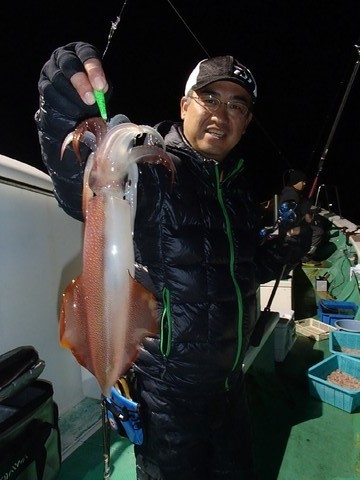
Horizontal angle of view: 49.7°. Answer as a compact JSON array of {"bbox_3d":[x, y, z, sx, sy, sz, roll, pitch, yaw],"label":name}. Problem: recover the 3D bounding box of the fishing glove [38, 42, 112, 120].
[{"bbox_3d":[-0.149,-0.220,0.550,0.100,0.108,0.120,0,3,-9],"label":"fishing glove"}]

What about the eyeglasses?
[{"bbox_3d":[0.104,-0.343,0.995,0.140,0.045,0.138,14,15,-3],"label":"eyeglasses"}]

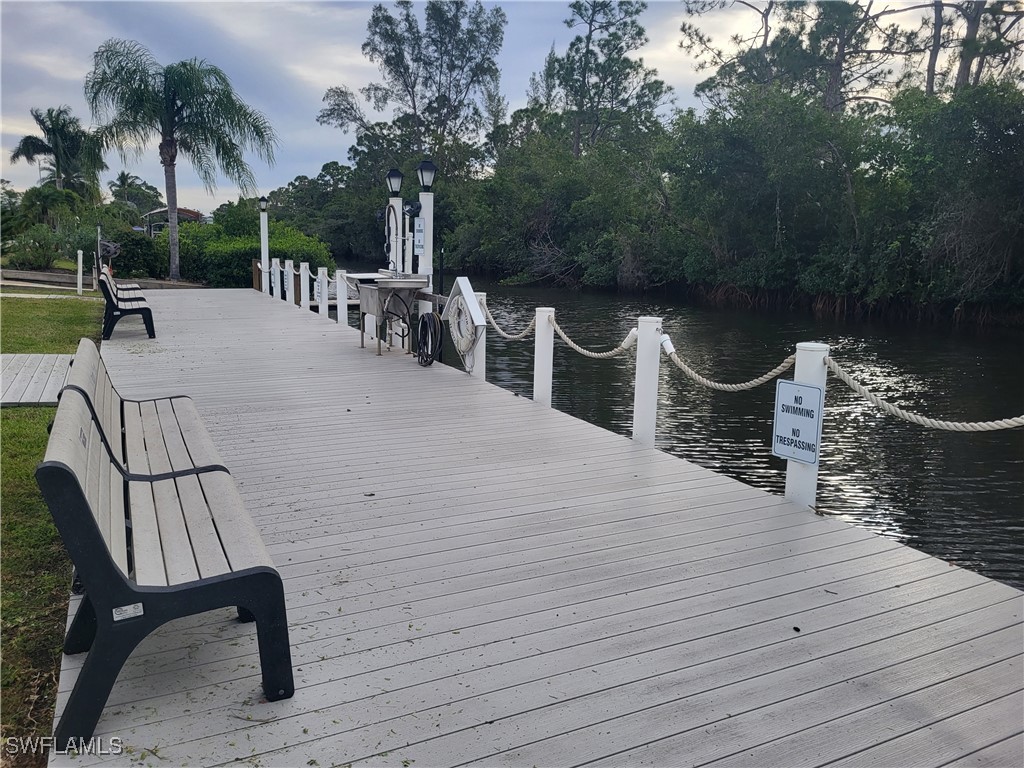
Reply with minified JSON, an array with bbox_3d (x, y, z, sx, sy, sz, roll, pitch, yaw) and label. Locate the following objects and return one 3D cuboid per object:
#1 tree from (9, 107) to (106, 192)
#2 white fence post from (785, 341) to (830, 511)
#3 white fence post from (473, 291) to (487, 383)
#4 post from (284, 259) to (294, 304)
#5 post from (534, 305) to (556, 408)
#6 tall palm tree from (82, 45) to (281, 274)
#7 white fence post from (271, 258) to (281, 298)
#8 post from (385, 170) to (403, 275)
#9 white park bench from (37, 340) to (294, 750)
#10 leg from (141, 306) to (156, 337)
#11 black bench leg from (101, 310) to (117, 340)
[{"bbox_3d":[-24.194,-10.792,41.312,5.200,8.190,5.200,-5,12,-29],"label":"tree"},{"bbox_3d":[1.721,0.245,4.487,0.165,0.946,0.165,-4,11,-27],"label":"white fence post"},{"bbox_3d":[-0.357,-0.526,8.456,0.164,0.945,0.164,-4,11,-27],"label":"white fence post"},{"bbox_3d":[-5.040,-2.310,17.446,0.175,0.935,0.175,-5,12,-26],"label":"post"},{"bbox_3d":[0.287,-0.245,6.956,0.172,0.875,0.172,-5,12,-26],"label":"post"},{"bbox_3d":[-9.618,-6.311,22.129,5.438,6.615,5.438,-4,11,-27],"label":"tall palm tree"},{"bbox_3d":[-5.789,-2.590,18.945,0.167,0.965,0.167,-4,11,-27],"label":"white fence post"},{"bbox_3d":[-1.575,-1.699,10.448,0.240,2.400,0.240,-5,12,-26],"label":"post"},{"bbox_3d":[-1.652,0.363,3.538,0.677,0.851,2.914,-4,11,-27],"label":"white park bench"},{"bbox_3d":[-5.316,-0.886,11.224,0.190,0.430,0.065,-5,12,-26],"label":"leg"},{"bbox_3d":[-5.763,-0.839,11.005,0.190,0.410,0.065,-5,12,-26],"label":"black bench leg"}]

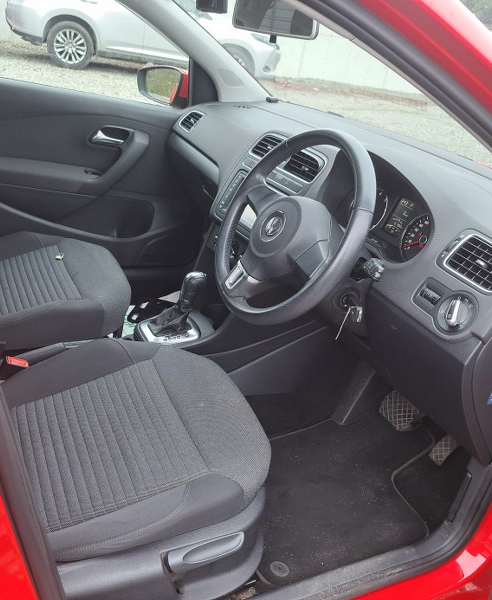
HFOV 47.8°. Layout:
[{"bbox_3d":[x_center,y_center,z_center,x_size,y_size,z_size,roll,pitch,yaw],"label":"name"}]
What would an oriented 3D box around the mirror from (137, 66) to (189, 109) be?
[{"bbox_3d":[-0.284,-0.751,1.966,0.130,0.145,0.200,-12,32,-38],"label":"mirror"}]

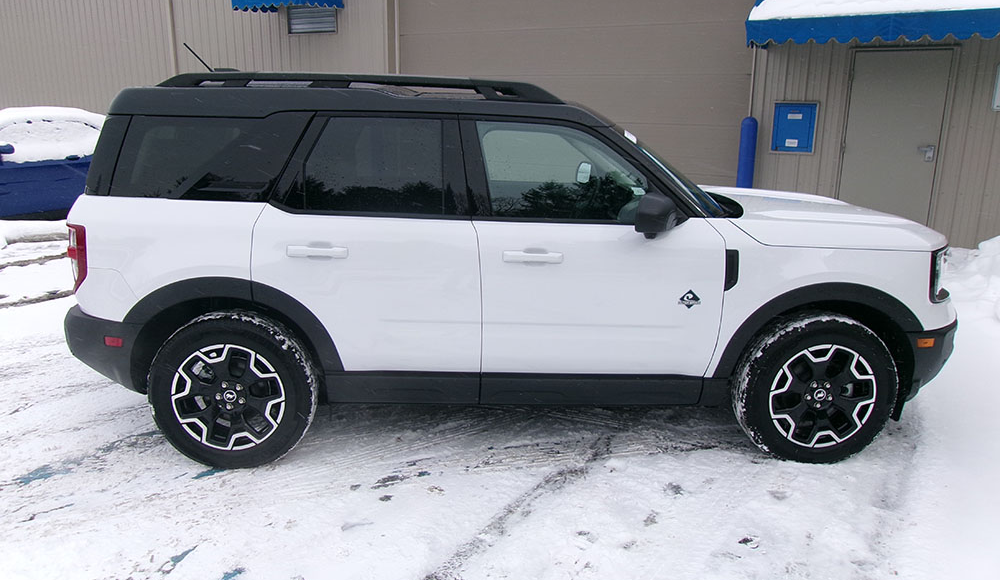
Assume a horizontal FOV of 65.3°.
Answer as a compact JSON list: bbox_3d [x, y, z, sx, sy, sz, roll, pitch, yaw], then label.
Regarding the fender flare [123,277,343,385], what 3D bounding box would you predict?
[{"bbox_3d":[-1.157,0.156,3.394,0.945,0.450,0.115,0,15,-2],"label":"fender flare"}]

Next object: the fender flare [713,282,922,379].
[{"bbox_3d":[1.433,0.176,3.498,0.955,0.450,0.120,0,15,-2],"label":"fender flare"}]

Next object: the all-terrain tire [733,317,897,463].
[{"bbox_3d":[1.467,0.458,3.646,0.727,0.725,0.225,0,15,-2],"label":"all-terrain tire"}]

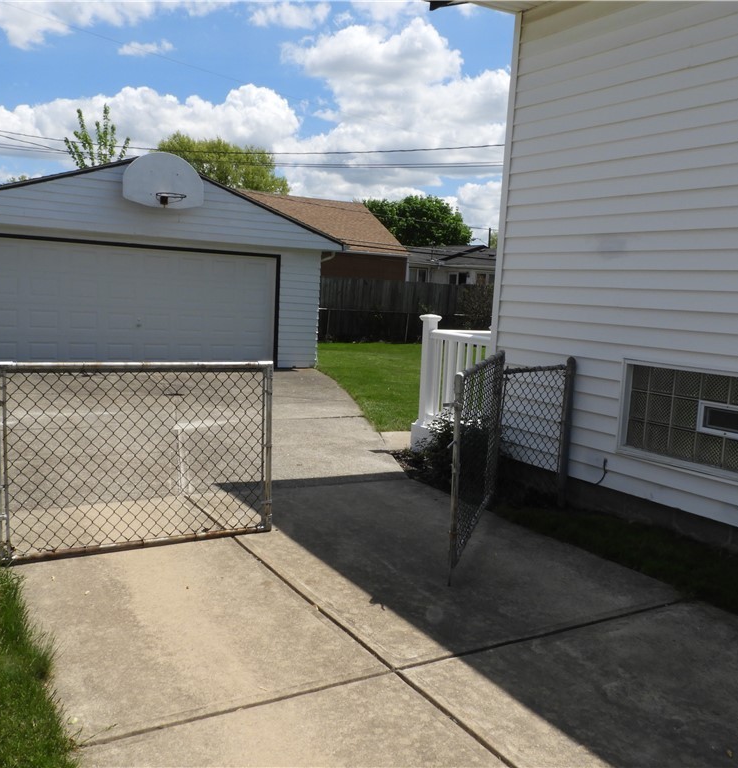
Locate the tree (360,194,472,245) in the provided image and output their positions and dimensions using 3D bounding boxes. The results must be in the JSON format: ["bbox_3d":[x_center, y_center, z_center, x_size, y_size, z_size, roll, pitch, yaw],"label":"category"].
[{"bbox_3d":[2.614,-7.404,48.394,6.800,7.210,6.800,-1,7,-31],"label":"tree"}]

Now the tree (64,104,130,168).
[{"bbox_3d":[-7.091,-4.228,21.315,2.300,5.760,2.300,-1,7,-31],"label":"tree"}]

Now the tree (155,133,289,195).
[{"bbox_3d":[-7.858,-8.469,43.505,7.200,9.240,7.200,-1,7,-31],"label":"tree"}]

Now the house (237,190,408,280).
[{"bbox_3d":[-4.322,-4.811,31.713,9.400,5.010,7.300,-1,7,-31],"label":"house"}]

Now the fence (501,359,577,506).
[{"bbox_3d":[1.190,0.362,5.867,0.680,1.070,0.070,-1,7,-31],"label":"fence"}]

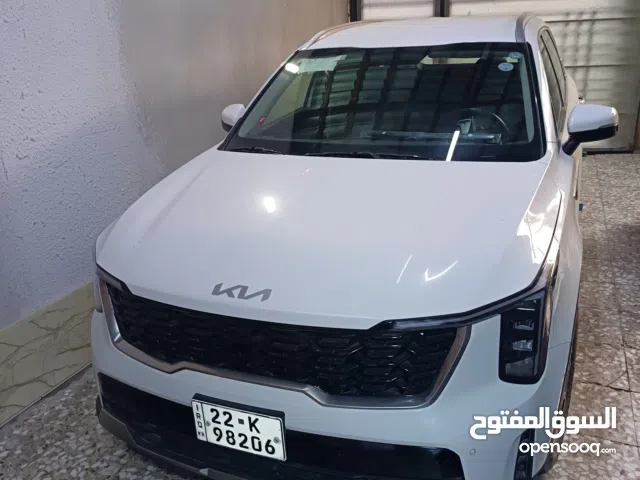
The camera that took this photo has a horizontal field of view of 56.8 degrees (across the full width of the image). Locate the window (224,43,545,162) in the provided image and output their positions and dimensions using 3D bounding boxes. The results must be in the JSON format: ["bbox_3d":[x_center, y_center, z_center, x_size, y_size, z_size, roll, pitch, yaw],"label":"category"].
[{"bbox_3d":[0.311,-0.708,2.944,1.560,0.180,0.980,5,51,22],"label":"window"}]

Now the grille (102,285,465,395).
[{"bbox_3d":[-0.219,0.314,1.885,1.270,0.250,0.190,5,23,22],"label":"grille"}]

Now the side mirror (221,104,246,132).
[{"bbox_3d":[-0.505,-0.689,3.497,0.240,0.220,0.170,5,23,22],"label":"side mirror"}]

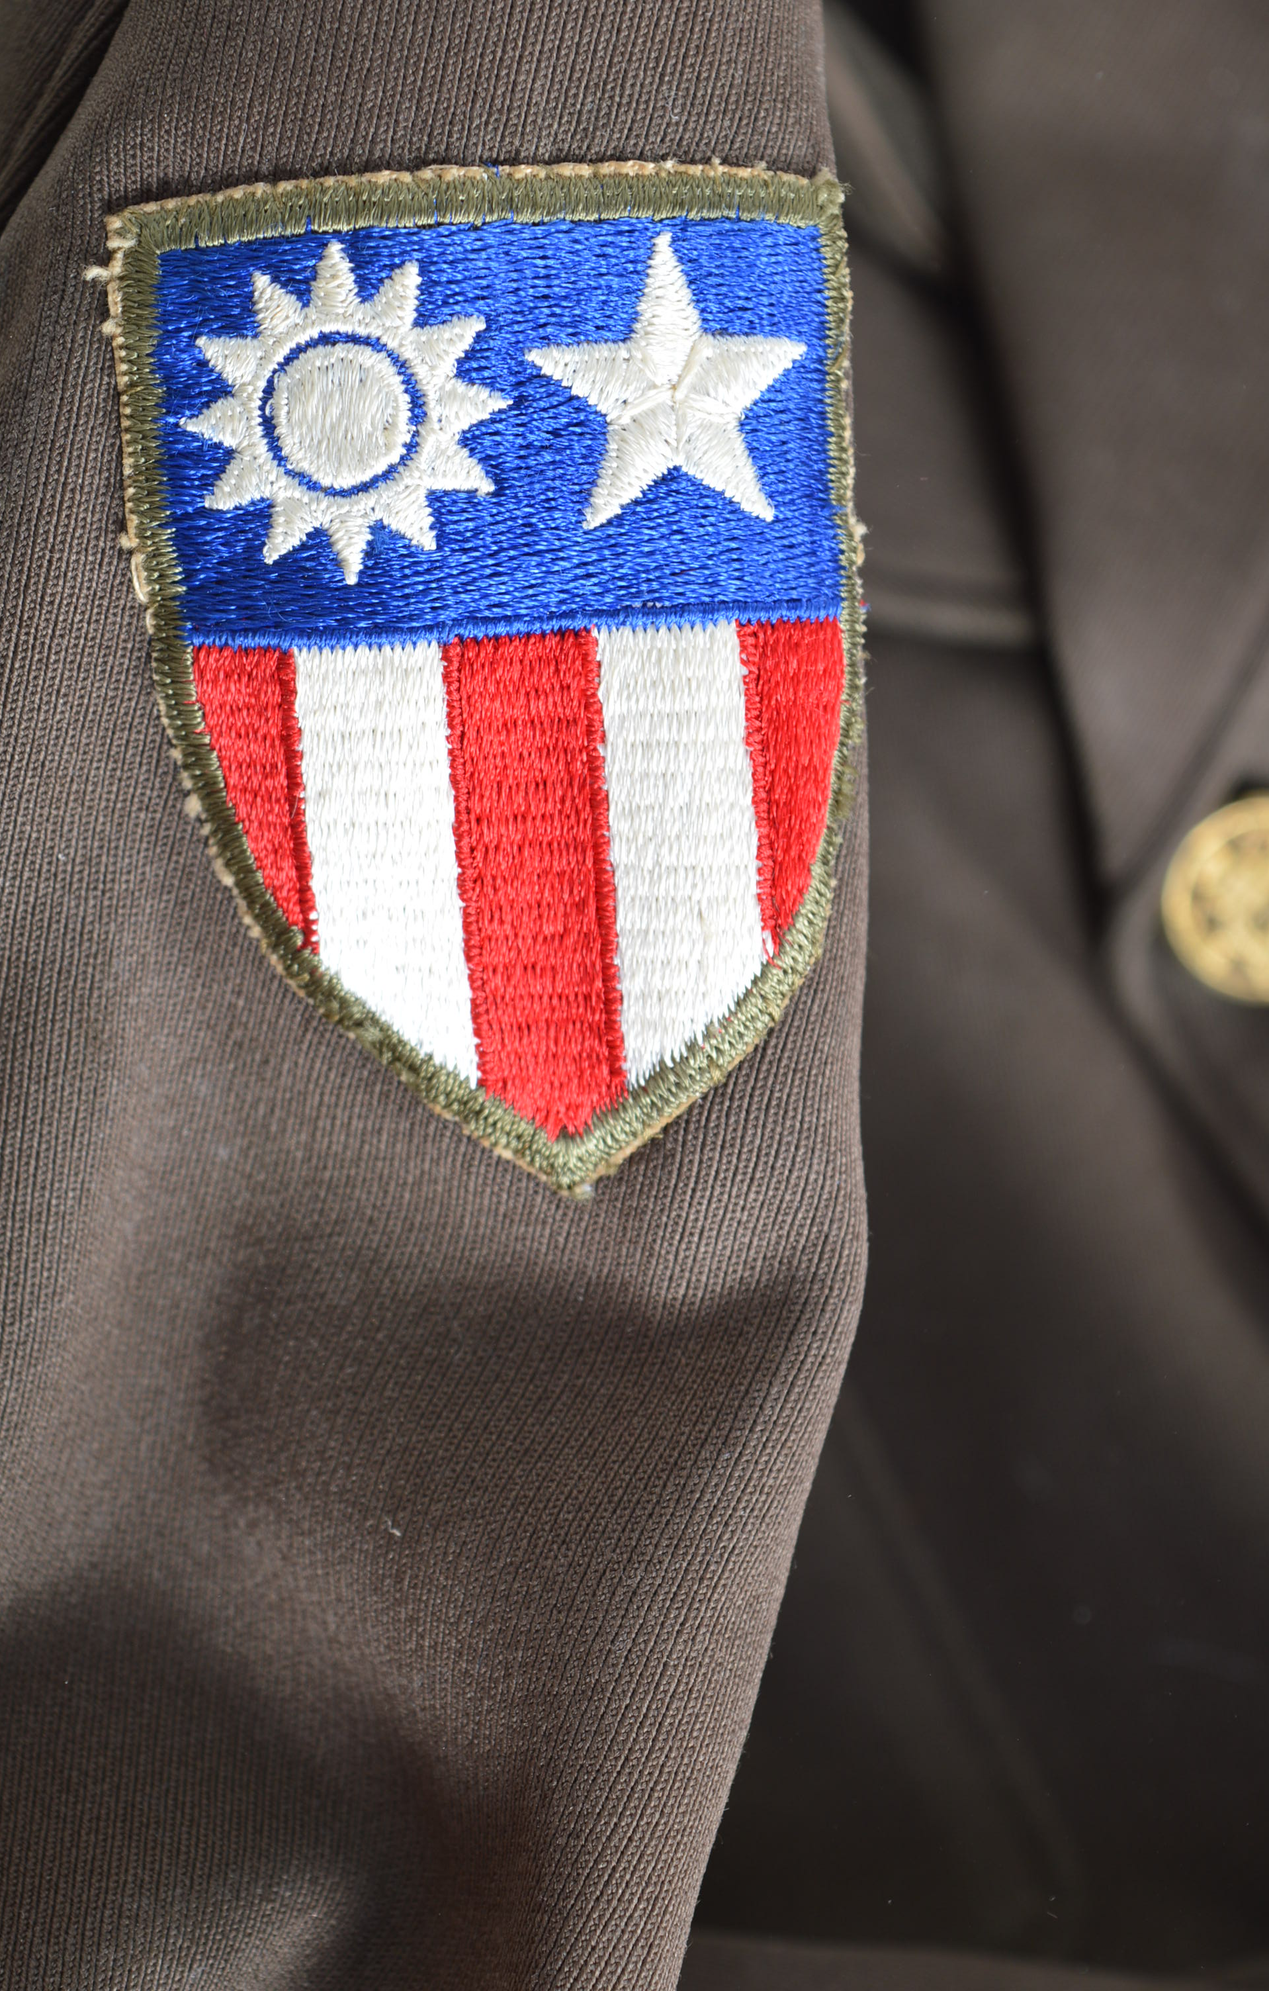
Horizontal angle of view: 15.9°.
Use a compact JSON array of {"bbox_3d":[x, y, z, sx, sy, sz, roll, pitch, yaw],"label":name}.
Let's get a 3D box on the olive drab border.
[{"bbox_3d":[-0.010,-0.024,0.353,0.059,0.079,0.011,-4,0,-7],"label":"olive drab border"}]

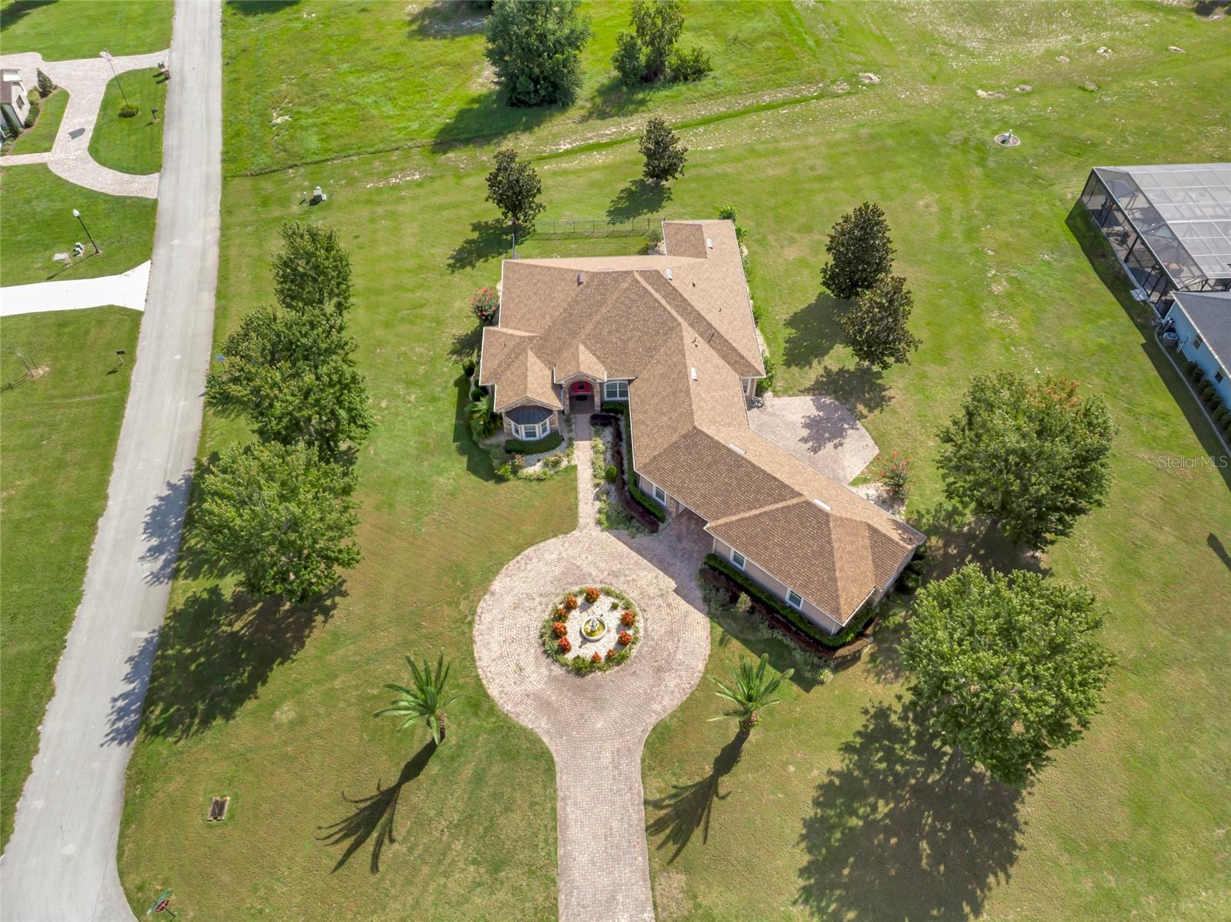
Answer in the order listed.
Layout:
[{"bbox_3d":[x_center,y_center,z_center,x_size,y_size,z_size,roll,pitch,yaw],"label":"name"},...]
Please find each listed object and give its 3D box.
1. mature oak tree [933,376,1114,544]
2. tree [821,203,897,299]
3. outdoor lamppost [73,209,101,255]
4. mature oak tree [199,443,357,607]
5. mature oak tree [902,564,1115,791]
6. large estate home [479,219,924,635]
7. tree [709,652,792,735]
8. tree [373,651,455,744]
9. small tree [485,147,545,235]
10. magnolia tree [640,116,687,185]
[{"bbox_3d":[24.536,0.401,51.859,9.082,12.067,9.499,-1,49,0],"label":"mature oak tree"},{"bbox_3d":[19.831,-16.810,69.297,5.417,8.463,5.447,-1,49,0],"label":"tree"},{"bbox_3d":[-47.484,-20.484,76.608,0.450,4.250,0.450,-1,49,0],"label":"outdoor lamppost"},{"bbox_3d":[-19.389,4.050,50.303,8.718,10.937,7.984,-1,49,0],"label":"mature oak tree"},{"bbox_3d":[19.291,11.176,43.361,9.444,10.916,10.558,-1,49,0],"label":"mature oak tree"},{"bbox_3d":[4.406,-6.127,61.087,28.420,7.300,40.657,-2,49,-1],"label":"large estate home"},{"bbox_3d":[7.068,12.964,45.437,4.500,5.800,4.200,-1,49,0],"label":"tree"},{"bbox_3d":[-10.168,13.431,45.371,4.500,5.800,4.600,-1,49,0],"label":"tree"},{"bbox_3d":[-9.194,-24.854,77.900,5.432,6.893,5.382,-1,49,0],"label":"small tree"},{"bbox_3d":[4.422,-29.717,82.231,4.569,6.330,4.576,-1,49,0],"label":"magnolia tree"}]

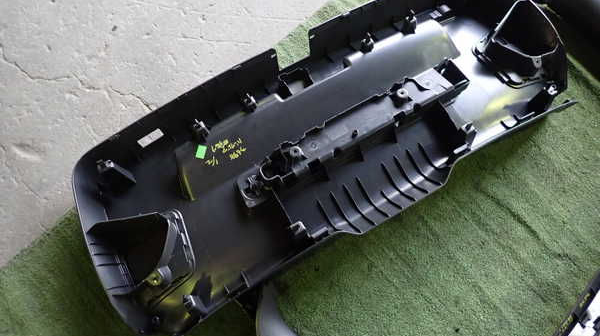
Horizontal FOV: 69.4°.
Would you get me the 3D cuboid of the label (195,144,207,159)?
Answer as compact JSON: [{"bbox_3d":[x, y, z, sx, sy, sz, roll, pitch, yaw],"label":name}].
[{"bbox_3d":[-0.205,-0.034,0.900,0.017,0.001,0.027,12,77,-3],"label":"label"}]

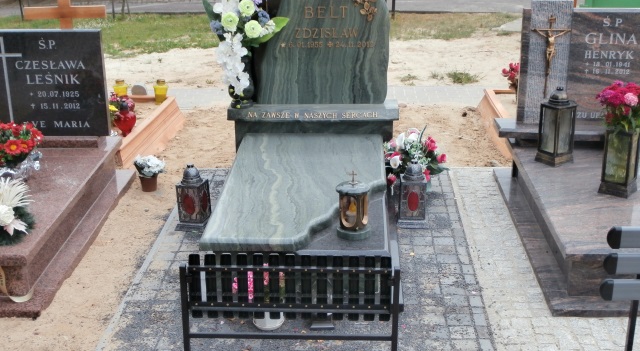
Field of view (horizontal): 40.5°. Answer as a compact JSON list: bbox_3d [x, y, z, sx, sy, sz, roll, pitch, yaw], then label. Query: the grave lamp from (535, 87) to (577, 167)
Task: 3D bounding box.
[{"bbox_3d":[1.279,-0.275,4.725,0.150,0.416,0.150,-14,23,-36],"label":"grave lamp"}]

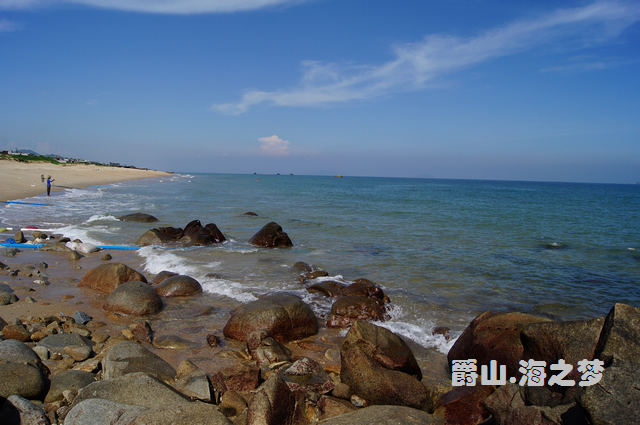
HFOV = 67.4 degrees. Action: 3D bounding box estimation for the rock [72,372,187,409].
[{"bbox_3d":[-1.688,1.578,4.268,1.051,0.315,0.650,0,5,-22],"label":"rock"}]

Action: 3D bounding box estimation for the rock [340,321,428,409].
[{"bbox_3d":[0.645,1.399,4.584,0.866,0.701,0.779,2,4,9],"label":"rock"}]

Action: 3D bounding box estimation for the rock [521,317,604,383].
[{"bbox_3d":[2.351,1.355,4.700,0.740,0.580,0.620,4,5,28],"label":"rock"}]

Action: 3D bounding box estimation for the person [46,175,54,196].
[{"bbox_3d":[-21.229,-2.085,37.807,0.600,1.679,0.500,-2,6,-41],"label":"person"}]

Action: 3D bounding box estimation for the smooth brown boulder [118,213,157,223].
[{"bbox_3d":[-7.711,0.222,20.400,1.520,0.400,1.100,0,5,-21],"label":"smooth brown boulder"}]

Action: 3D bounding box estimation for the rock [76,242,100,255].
[{"bbox_3d":[-5.928,0.906,12.271,0.614,0.252,0.450,-1,5,-26],"label":"rock"}]

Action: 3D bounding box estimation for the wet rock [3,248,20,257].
[{"bbox_3d":[-7.428,0.957,11.524,0.344,0.176,0.275,-1,5,-33],"label":"wet rock"}]

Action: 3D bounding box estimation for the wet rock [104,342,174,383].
[{"bbox_3d":[-1.866,1.498,4.925,0.760,0.364,0.600,0,5,-21],"label":"wet rock"}]

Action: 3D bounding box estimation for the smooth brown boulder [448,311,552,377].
[{"bbox_3d":[1.984,1.478,5.300,1.050,0.660,0.900,3,5,21],"label":"smooth brown boulder"}]

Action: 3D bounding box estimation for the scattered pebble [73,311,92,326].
[{"bbox_3d":[-3.070,1.364,6.200,0.230,0.165,0.200,-1,5,-26],"label":"scattered pebble"}]

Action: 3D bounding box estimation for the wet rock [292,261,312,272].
[{"bbox_3d":[-0.407,1.256,11.258,0.470,0.246,0.376,1,4,-2],"label":"wet rock"}]

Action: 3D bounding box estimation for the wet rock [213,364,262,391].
[{"bbox_3d":[-0.796,1.562,4.581,0.459,0.201,0.322,1,4,-10],"label":"wet rock"}]

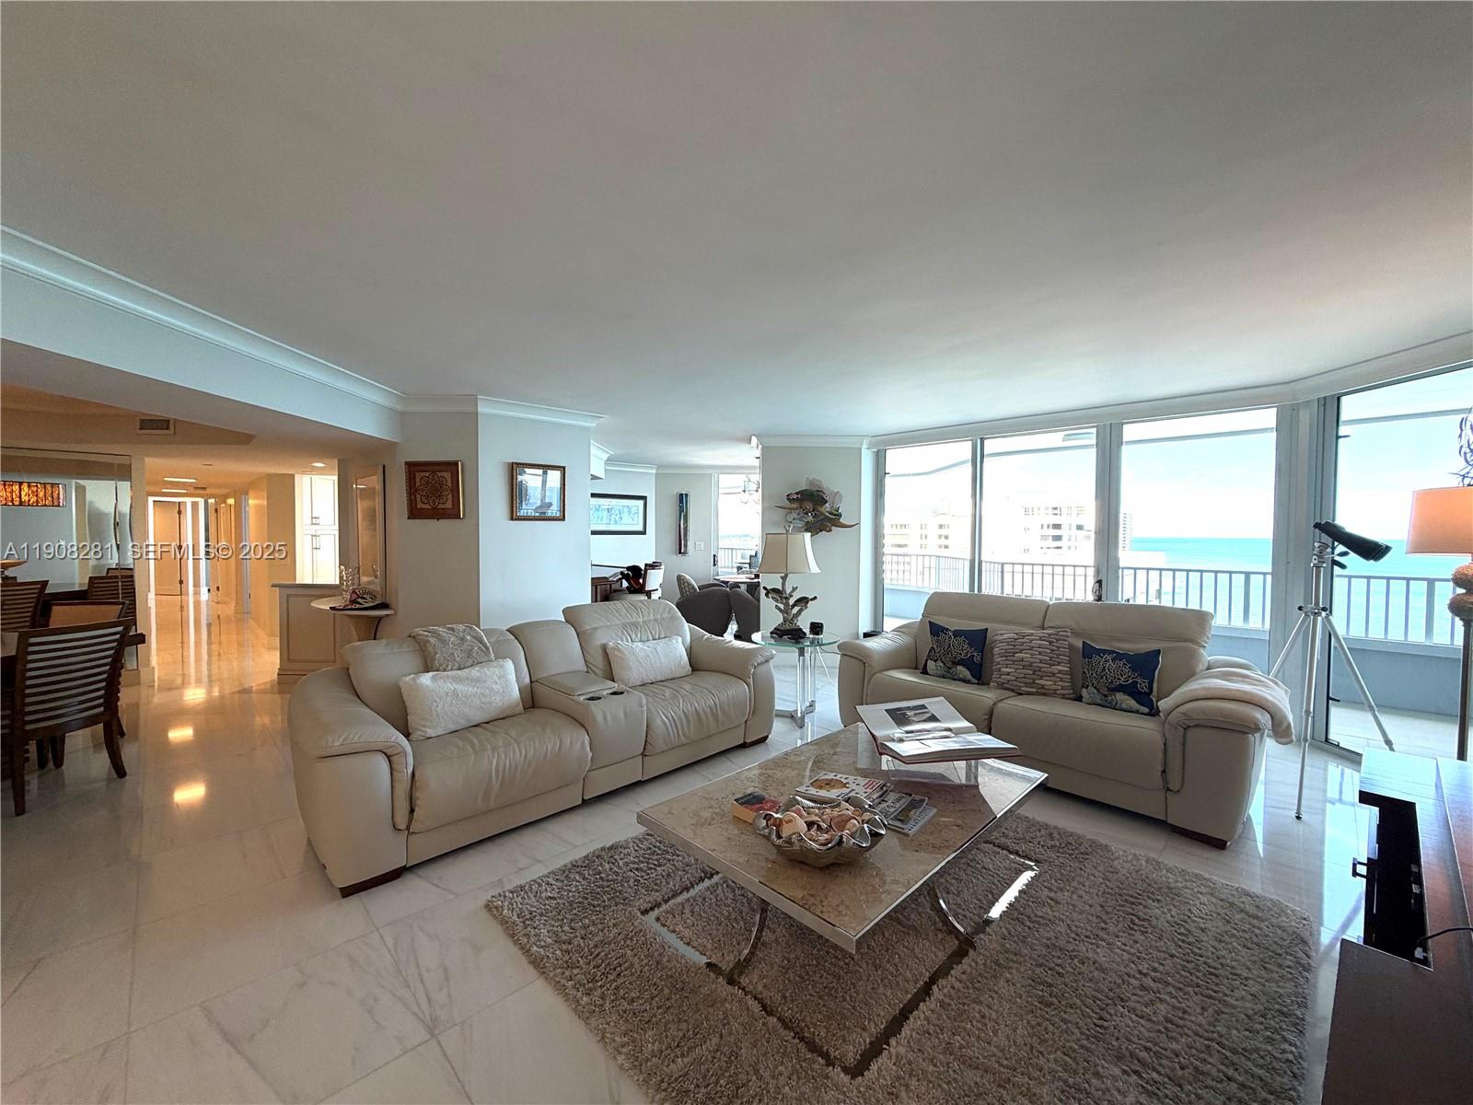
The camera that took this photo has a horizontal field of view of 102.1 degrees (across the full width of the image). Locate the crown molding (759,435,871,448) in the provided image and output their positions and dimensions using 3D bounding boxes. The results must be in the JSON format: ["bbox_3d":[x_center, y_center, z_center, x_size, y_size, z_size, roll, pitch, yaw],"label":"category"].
[{"bbox_3d":[0.797,-1.146,6.162,1.178,0.120,0.100,0,2,0],"label":"crown molding"}]

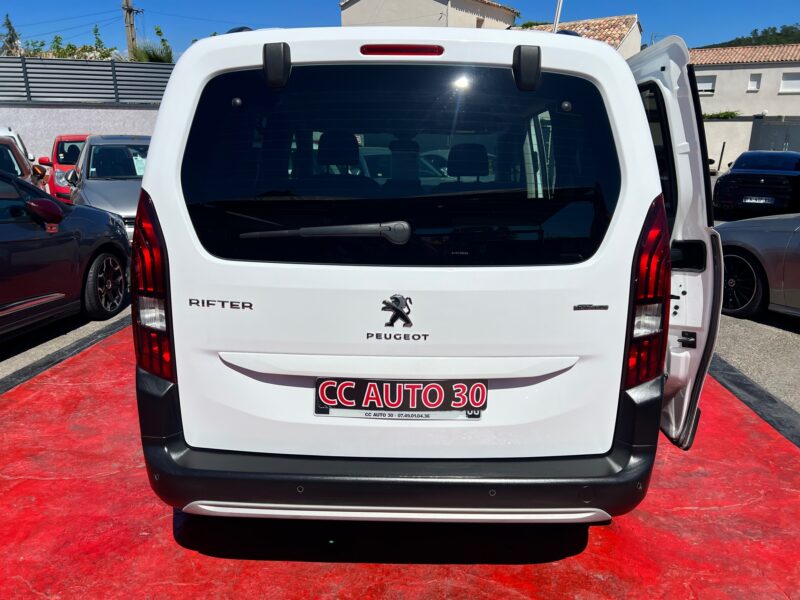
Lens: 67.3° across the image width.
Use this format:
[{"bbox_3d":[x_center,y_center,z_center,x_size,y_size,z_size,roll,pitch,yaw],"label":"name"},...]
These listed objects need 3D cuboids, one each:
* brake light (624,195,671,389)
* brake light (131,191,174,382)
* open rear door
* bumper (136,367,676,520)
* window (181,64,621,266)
[{"bbox_3d":[0.784,-0.039,1.905,0.190,0.610,0.240,1,15,1],"label":"brake light"},{"bbox_3d":[-0.785,-0.061,1.922,0.190,0.610,0.240,1,15,1],"label":"brake light"},{"bbox_3d":[0.948,-0.241,2.428,0.280,1.400,0.980,1,15,1],"label":"open rear door"},{"bbox_3d":[-0.006,0.436,2.013,1.780,0.440,0.390,1,15,1],"label":"bumper"},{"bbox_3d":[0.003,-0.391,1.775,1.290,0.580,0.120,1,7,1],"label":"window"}]

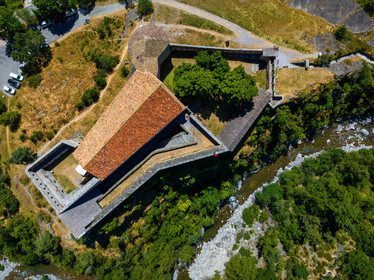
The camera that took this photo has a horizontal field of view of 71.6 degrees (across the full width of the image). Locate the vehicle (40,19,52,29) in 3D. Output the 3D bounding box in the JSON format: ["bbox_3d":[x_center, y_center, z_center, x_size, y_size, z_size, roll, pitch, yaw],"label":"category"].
[{"bbox_3d":[-45.660,-37.660,84.200,4.200,1.550,1.800,-21,90,0],"label":"vehicle"}]

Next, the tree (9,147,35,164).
[{"bbox_3d":[-52.700,4.940,83.030,7.630,5.950,5.730,0,90,0],"label":"tree"}]

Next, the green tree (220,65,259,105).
[{"bbox_3d":[15.360,-16.550,78.400,11.810,11.200,11.780,0,90,0],"label":"green tree"}]

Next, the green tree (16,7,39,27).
[{"bbox_3d":[-50.150,-38.210,82.000,6.170,5.990,5.820,0,90,0],"label":"green tree"}]

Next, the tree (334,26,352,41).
[{"bbox_3d":[48.740,-33.170,81.020,5.230,3.950,4.140,0,90,0],"label":"tree"}]

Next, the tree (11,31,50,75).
[{"bbox_3d":[-47.470,-26.540,79.650,10.850,10.690,13.010,0,90,0],"label":"tree"}]

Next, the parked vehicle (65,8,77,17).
[{"bbox_3d":[-37.600,-41.430,84.200,4.200,1.550,1.800,-22,90,0],"label":"parked vehicle"}]

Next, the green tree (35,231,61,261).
[{"bbox_3d":[-46.550,35.200,87.340,7.570,9.330,9.490,0,90,0],"label":"green tree"}]

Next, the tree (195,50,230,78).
[{"bbox_3d":[7.690,-22.760,79.080,10.840,9.840,8.100,0,90,0],"label":"tree"}]

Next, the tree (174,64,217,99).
[{"bbox_3d":[2.550,-17.520,78.670,12.600,10.660,10.000,0,90,0],"label":"tree"}]

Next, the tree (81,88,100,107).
[{"bbox_3d":[-29.960,-13.200,80.820,6.060,4.350,5.560,0,90,0],"label":"tree"}]

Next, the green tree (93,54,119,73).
[{"bbox_3d":[-25.320,-23.760,80.850,8.000,4.310,5.490,0,90,0],"label":"green tree"}]

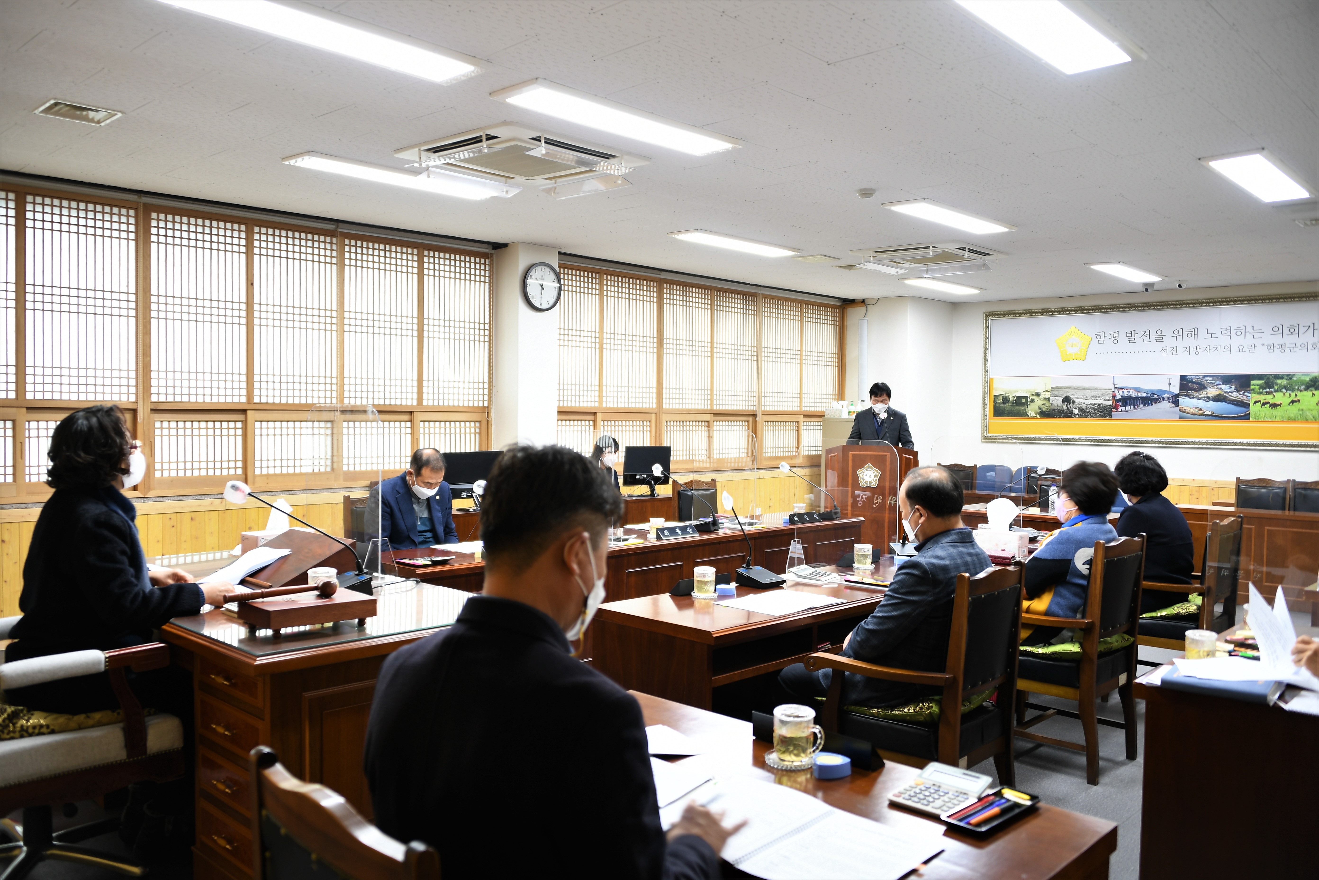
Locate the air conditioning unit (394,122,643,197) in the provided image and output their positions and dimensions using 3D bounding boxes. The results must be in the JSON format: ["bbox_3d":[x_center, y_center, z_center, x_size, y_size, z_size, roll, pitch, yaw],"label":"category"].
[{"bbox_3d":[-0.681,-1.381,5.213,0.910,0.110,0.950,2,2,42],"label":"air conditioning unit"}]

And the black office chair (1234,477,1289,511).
[{"bbox_3d":[4.946,0.793,8.519,0.480,0.950,0.520,2,2,44],"label":"black office chair"}]

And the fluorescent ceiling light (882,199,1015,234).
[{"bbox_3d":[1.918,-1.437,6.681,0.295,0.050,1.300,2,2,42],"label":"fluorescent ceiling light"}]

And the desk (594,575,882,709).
[{"bbox_3d":[0.368,0.972,3.947,0.600,0.730,1.200,2,2,44],"label":"desk"}]

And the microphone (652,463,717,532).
[{"bbox_3d":[0.158,0.347,6.317,0.510,0.385,0.120,2,2,44],"label":"microphone"}]

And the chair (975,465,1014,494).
[{"bbox_3d":[3.363,0.718,10.578,0.480,0.920,0.570,2,2,43],"label":"chair"}]

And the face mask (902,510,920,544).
[{"bbox_3d":[1.023,0.348,4.123,0.095,0.125,0.135,-25,-16,41],"label":"face mask"}]

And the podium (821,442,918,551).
[{"bbox_3d":[1.604,0.648,7.768,0.740,1.200,0.520,1,2,-1],"label":"podium"}]

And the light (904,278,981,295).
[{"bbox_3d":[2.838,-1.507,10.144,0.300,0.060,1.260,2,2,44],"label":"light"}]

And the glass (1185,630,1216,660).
[{"bbox_3d":[1.521,0.593,2.881,0.090,0.095,0.090,2,2,42],"label":"glass"}]

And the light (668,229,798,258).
[{"bbox_3d":[0.605,-1.471,7.801,0.300,0.060,1.260,2,2,44],"label":"light"}]

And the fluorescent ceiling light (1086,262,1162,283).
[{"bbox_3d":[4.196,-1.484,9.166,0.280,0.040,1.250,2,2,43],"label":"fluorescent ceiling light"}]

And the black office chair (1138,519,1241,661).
[{"bbox_3d":[2.600,0.854,5.240,0.540,0.950,0.530,2,2,44],"label":"black office chair"}]

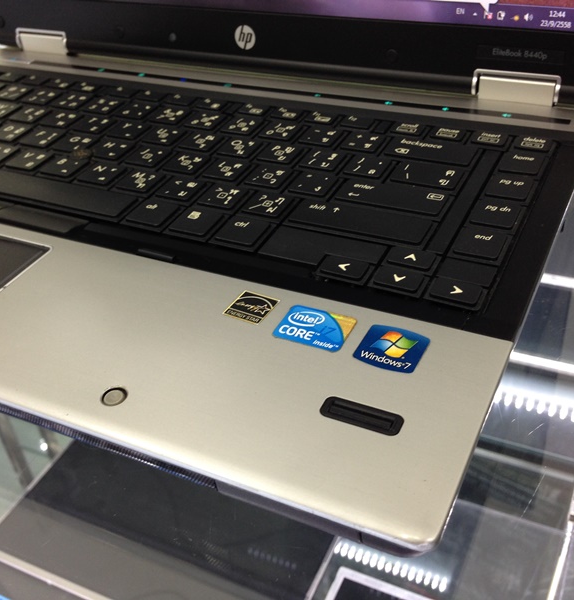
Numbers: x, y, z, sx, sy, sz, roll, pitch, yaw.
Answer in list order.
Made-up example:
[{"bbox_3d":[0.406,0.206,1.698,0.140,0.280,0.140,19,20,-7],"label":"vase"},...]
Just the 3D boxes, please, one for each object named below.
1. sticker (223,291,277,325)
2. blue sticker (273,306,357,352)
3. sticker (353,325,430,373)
[{"bbox_3d":[-0.011,0.002,0.231,0.013,0.001,0.013,16,42,26],"label":"sticker"},{"bbox_3d":[0.008,0.008,0.220,0.021,0.001,0.016,11,40,21],"label":"blue sticker"},{"bbox_3d":[0.029,0.013,0.211,0.018,0.001,0.017,14,41,24],"label":"sticker"}]

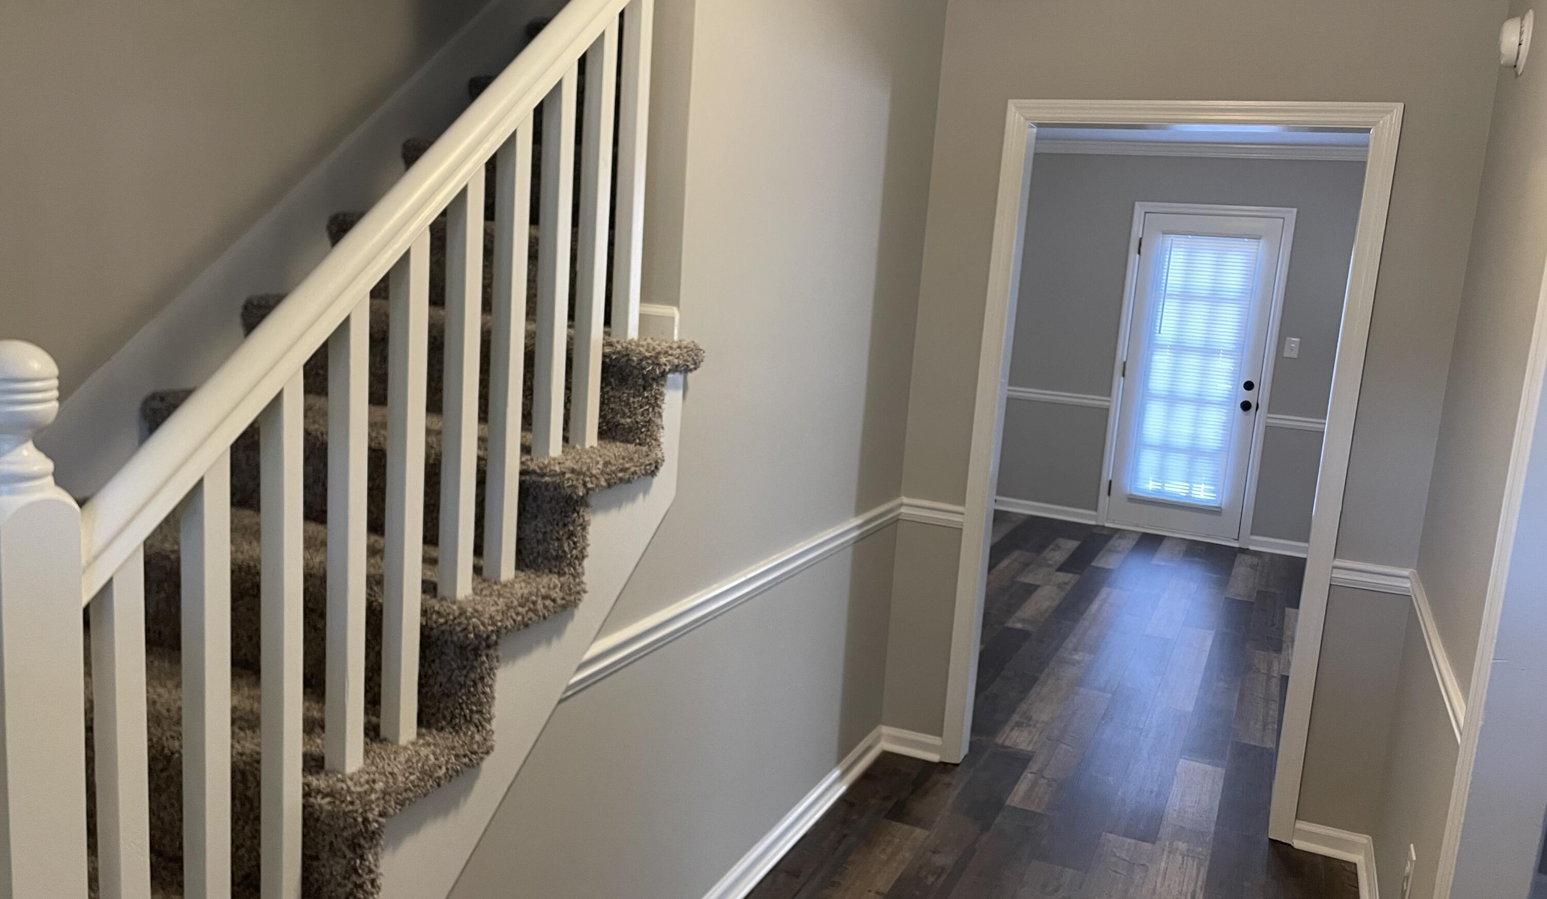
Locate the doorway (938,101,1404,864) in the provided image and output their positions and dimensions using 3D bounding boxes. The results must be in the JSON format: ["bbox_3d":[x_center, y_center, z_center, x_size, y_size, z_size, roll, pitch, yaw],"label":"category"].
[{"bbox_3d":[1.124,0.048,3.458,1.052,2.081,0.130,8,10,24],"label":"doorway"}]

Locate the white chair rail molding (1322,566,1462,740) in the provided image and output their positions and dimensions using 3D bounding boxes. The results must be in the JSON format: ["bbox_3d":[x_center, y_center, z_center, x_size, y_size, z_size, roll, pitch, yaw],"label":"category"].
[{"bbox_3d":[1.410,0.423,2.675,0.189,0.079,1.166,8,10,24],"label":"white chair rail molding"}]

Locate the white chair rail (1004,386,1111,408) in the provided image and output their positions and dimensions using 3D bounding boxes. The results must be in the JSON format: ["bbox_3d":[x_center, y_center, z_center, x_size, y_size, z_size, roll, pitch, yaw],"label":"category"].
[{"bbox_3d":[1.888,-0.345,7.762,0.729,0.073,0.025,8,10,24],"label":"white chair rail"}]

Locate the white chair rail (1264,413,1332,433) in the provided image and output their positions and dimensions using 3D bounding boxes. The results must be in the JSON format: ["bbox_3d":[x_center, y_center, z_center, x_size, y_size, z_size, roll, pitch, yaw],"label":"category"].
[{"bbox_3d":[3.237,-0.155,7.169,0.351,0.073,0.025,8,10,24],"label":"white chair rail"}]

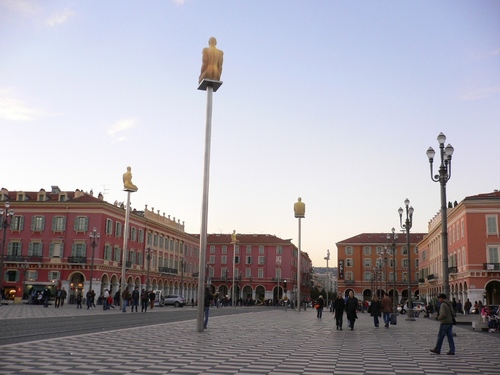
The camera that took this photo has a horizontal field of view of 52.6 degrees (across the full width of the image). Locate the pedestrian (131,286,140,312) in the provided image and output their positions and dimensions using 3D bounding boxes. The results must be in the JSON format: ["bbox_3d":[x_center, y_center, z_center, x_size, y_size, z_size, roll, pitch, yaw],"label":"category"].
[{"bbox_3d":[-8.295,8.281,37.021,0.580,1.740,0.420,6,-13,-17],"label":"pedestrian"}]

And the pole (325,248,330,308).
[{"bbox_3d":[16.367,19.267,106.160,1.100,11.900,1.100,-1,-13,12],"label":"pole"}]

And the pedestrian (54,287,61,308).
[{"bbox_3d":[-16.438,9.452,43.300,0.550,1.750,0.420,-2,-12,15],"label":"pedestrian"}]

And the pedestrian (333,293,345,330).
[{"bbox_3d":[4.073,5.698,23.262,0.550,1.650,0.450,0,-12,9],"label":"pedestrian"}]

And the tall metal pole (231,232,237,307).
[{"bbox_3d":[-2.566,13.033,81.852,1.250,12.030,1.100,1,-12,0],"label":"tall metal pole"}]

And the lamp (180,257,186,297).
[{"bbox_3d":[-14.023,18.932,103.938,1.250,9.100,1.250,2,-12,0],"label":"lamp"}]

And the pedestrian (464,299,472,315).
[{"bbox_3d":[22.930,12.529,53.000,0.550,1.700,0.420,2,-12,0],"label":"pedestrian"}]

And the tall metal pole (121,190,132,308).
[{"bbox_3d":[-10.580,5.268,42.828,0.260,9.970,0.260,5,-12,-15],"label":"tall metal pole"}]

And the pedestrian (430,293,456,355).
[{"bbox_3d":[5.306,3.732,13.862,0.720,1.620,0.520,-1,-12,13],"label":"pedestrian"}]

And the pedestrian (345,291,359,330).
[{"bbox_3d":[4.573,5.548,22.774,0.600,1.740,0.500,0,-12,9],"label":"pedestrian"}]

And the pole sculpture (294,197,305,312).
[{"bbox_3d":[5.169,6.977,53.166,1.150,12.030,1.200,1,-12,0],"label":"pole sculpture"}]

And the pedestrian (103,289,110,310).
[{"bbox_3d":[-11.867,9.221,41.600,0.450,1.750,0.500,6,-13,-20],"label":"pedestrian"}]

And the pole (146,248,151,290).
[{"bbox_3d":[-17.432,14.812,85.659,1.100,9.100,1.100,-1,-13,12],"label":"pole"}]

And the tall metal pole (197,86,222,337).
[{"bbox_3d":[-1.778,0.614,20.279,0.880,10.100,1.080,6,-13,-19],"label":"tall metal pole"}]

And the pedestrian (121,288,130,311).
[{"bbox_3d":[-9.099,8.258,36.945,0.480,1.710,0.520,11,-15,-39],"label":"pedestrian"}]

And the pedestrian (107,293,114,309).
[{"bbox_3d":[-11.979,9.728,43.500,0.500,1.520,0.500,4,-12,-10],"label":"pedestrian"}]

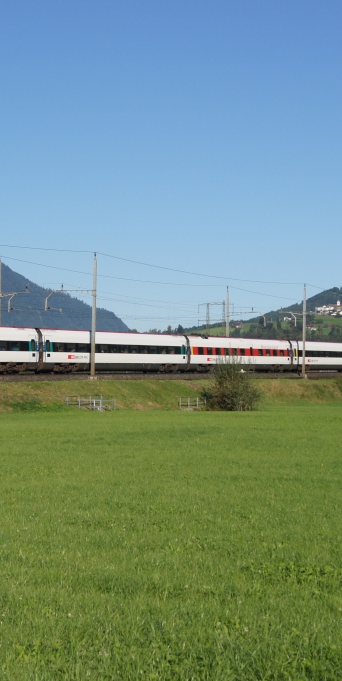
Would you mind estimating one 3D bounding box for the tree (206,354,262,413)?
[{"bbox_3d":[5.878,3.980,110.500,4.800,5.000,4.600,1,-1,0],"label":"tree"}]

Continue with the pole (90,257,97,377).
[{"bbox_3d":[-7.128,-2.222,110.500,0.370,11.400,0.370,0,-1,30],"label":"pole"}]

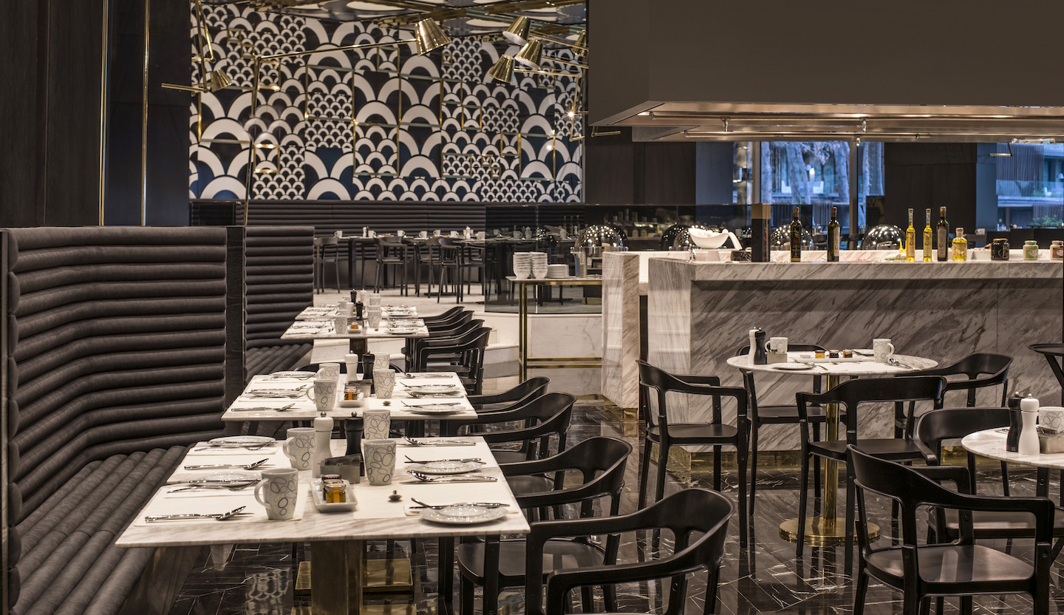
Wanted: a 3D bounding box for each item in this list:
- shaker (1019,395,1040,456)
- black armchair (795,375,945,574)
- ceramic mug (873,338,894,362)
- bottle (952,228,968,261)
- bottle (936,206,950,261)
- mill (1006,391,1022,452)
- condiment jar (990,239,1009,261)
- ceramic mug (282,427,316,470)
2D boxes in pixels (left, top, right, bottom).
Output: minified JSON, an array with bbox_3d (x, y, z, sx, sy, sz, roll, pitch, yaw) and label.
[{"bbox_3d":[1.265,0.294,3.753,0.055,0.152,0.055,0,3,0],"label":"shaker"},{"bbox_3d":[1.350,0.629,5.784,0.525,0.765,0.455,-1,3,-14],"label":"black armchair"},{"bbox_3d":[1.503,0.186,6.287,0.100,0.096,0.075,2,4,37],"label":"ceramic mug"},{"bbox_3d":[2.403,-0.353,8.295,0.083,0.186,0.083,0,3,0],"label":"bottle"},{"bbox_3d":[2.310,-0.414,8.292,0.066,0.312,0.066,0,3,0],"label":"bottle"},{"bbox_3d":[1.286,0.302,3.913,0.054,0.156,0.054,0,3,0],"label":"mill"},{"bbox_3d":[2.667,-0.330,8.420,0.106,0.126,0.106,0,3,0],"label":"condiment jar"},{"bbox_3d":[-0.566,0.345,3.575,0.100,0.096,0.075,-3,4,-43],"label":"ceramic mug"}]

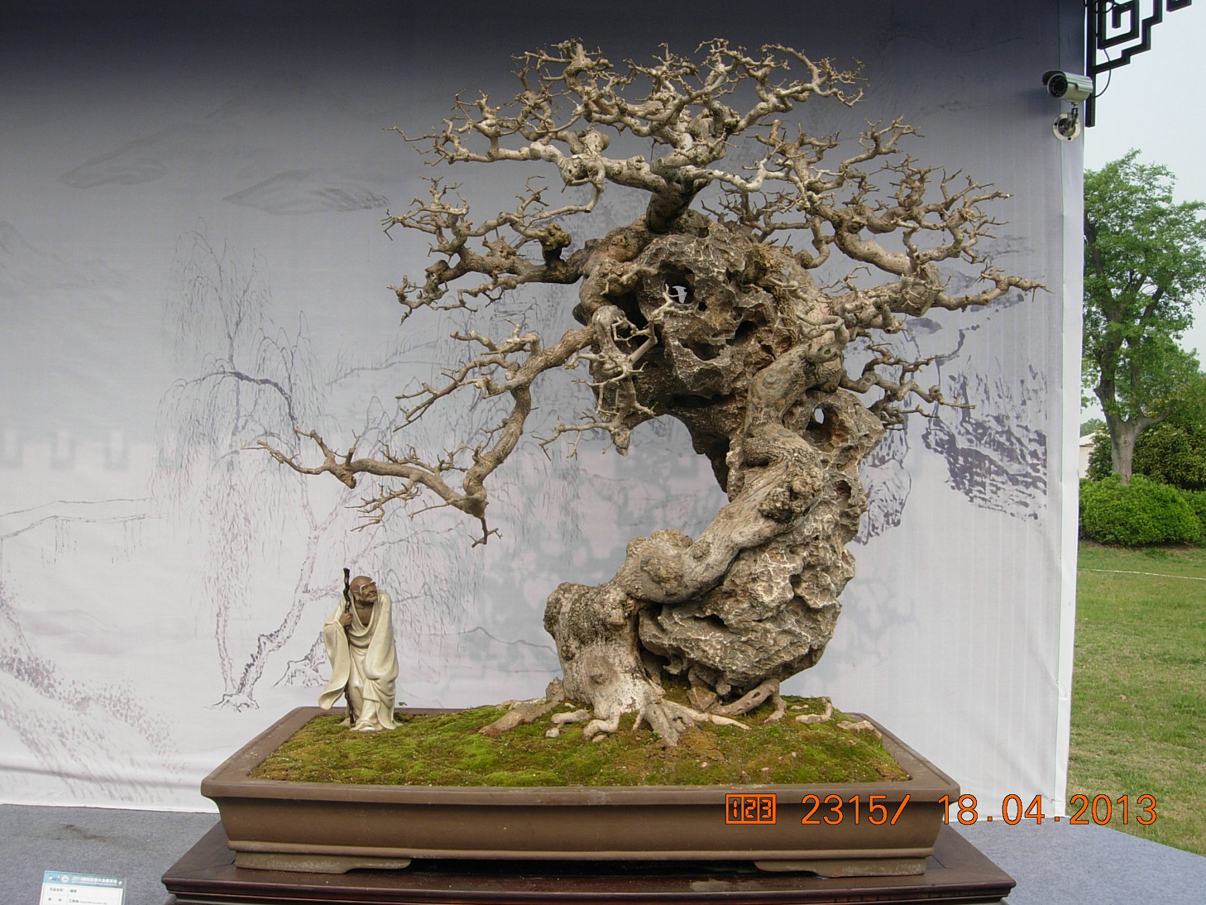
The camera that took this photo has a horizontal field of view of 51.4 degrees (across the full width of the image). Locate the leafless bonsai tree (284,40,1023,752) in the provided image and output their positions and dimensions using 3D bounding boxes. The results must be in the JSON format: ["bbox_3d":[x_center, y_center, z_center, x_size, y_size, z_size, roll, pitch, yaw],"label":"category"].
[{"bbox_3d":[0.078,-0.101,2.100,1.290,1.170,0.780,0,-1,0],"label":"leafless bonsai tree"}]

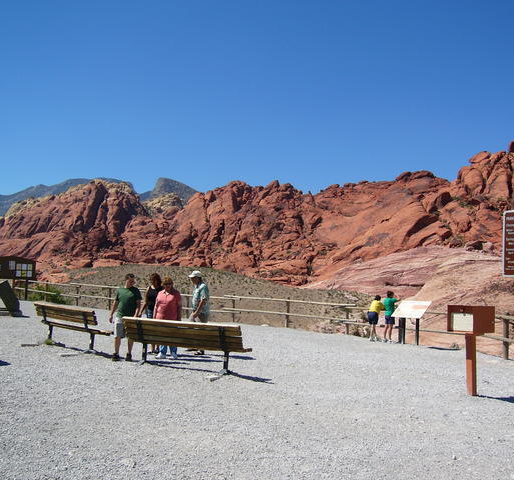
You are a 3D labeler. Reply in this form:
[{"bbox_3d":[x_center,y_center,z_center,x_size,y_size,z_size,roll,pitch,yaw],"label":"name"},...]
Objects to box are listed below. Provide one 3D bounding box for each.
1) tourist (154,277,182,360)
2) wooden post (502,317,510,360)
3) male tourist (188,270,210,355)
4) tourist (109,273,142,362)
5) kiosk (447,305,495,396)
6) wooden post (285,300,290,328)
[{"bbox_3d":[-1.850,1.607,13.343,0.560,1.660,0.360,1,-3,14],"label":"tourist"},{"bbox_3d":[6.120,2.378,15.879,0.140,1.120,0.140,3,-3,-23],"label":"wooden post"},{"bbox_3d":[-1.274,1.590,14.146,0.360,1.790,0.450,4,-4,-37],"label":"male tourist"},{"bbox_3d":[-2.579,1.516,12.745,0.580,1.720,0.360,2,-3,-14],"label":"tourist"},{"bbox_3d":[3.477,1.785,10.457,0.530,1.440,0.560,3,-3,-29],"label":"kiosk"},{"bbox_3d":[1.140,2.705,23.929,0.150,1.100,0.150,-1,-4,41],"label":"wooden post"}]

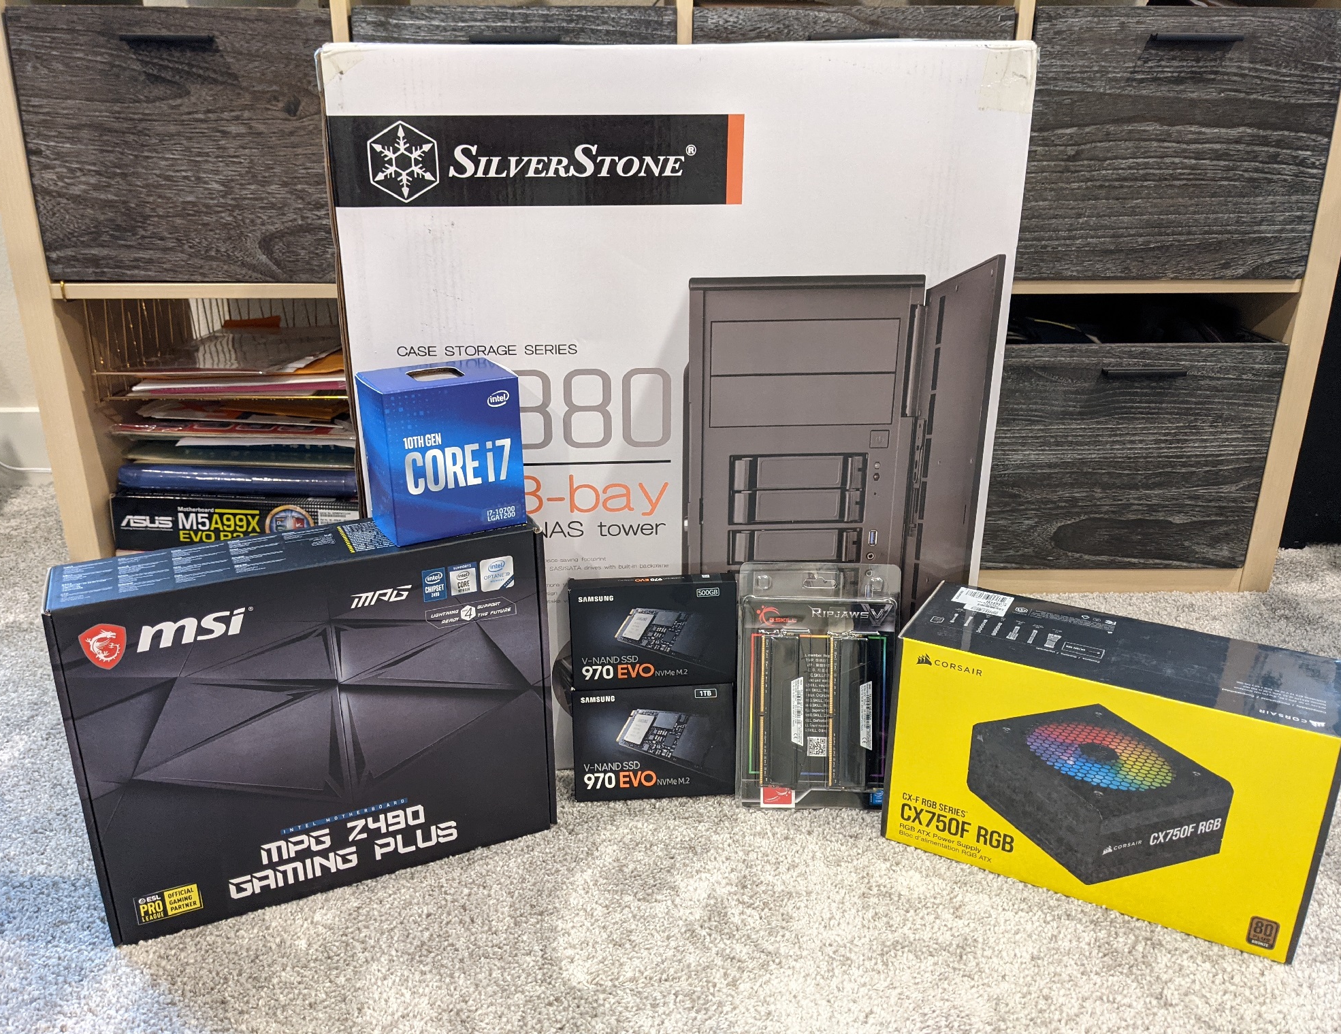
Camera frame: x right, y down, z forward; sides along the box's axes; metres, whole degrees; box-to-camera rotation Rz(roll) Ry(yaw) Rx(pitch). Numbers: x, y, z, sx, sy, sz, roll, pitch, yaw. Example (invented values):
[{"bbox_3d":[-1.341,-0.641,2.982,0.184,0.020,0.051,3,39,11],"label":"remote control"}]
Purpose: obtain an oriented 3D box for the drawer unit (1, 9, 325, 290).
[{"bbox_3d":[-0.516,-0.448,1.304,0.332,0.277,0.370,0,20,-1],"label":"drawer unit"}]

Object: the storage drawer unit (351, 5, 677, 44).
[{"bbox_3d":[-0.165,-0.451,1.314,0.332,0.277,0.370,0,20,-1],"label":"storage drawer unit"}]

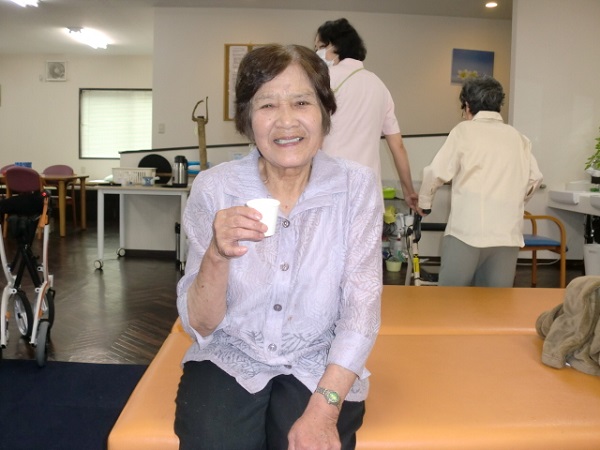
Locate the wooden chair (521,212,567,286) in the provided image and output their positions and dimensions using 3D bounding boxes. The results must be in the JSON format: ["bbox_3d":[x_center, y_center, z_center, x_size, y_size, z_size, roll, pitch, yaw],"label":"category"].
[{"bbox_3d":[1.680,0.142,4.680,0.570,0.790,0.550,2,5,0],"label":"wooden chair"}]

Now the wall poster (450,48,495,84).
[{"bbox_3d":[1.956,-1.767,6.850,0.475,0.410,0.030,4,5,0],"label":"wall poster"}]

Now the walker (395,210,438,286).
[{"bbox_3d":[0.820,0.265,3.250,0.540,0.780,0.600,1,5,-5],"label":"walker"}]

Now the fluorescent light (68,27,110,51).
[{"bbox_3d":[-2.806,-2.475,8.050,0.240,0.110,1.240,1,5,-2],"label":"fluorescent light"}]

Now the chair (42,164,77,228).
[{"bbox_3d":[-3.292,-0.352,8.280,0.530,0.820,0.550,1,6,-10],"label":"chair"}]

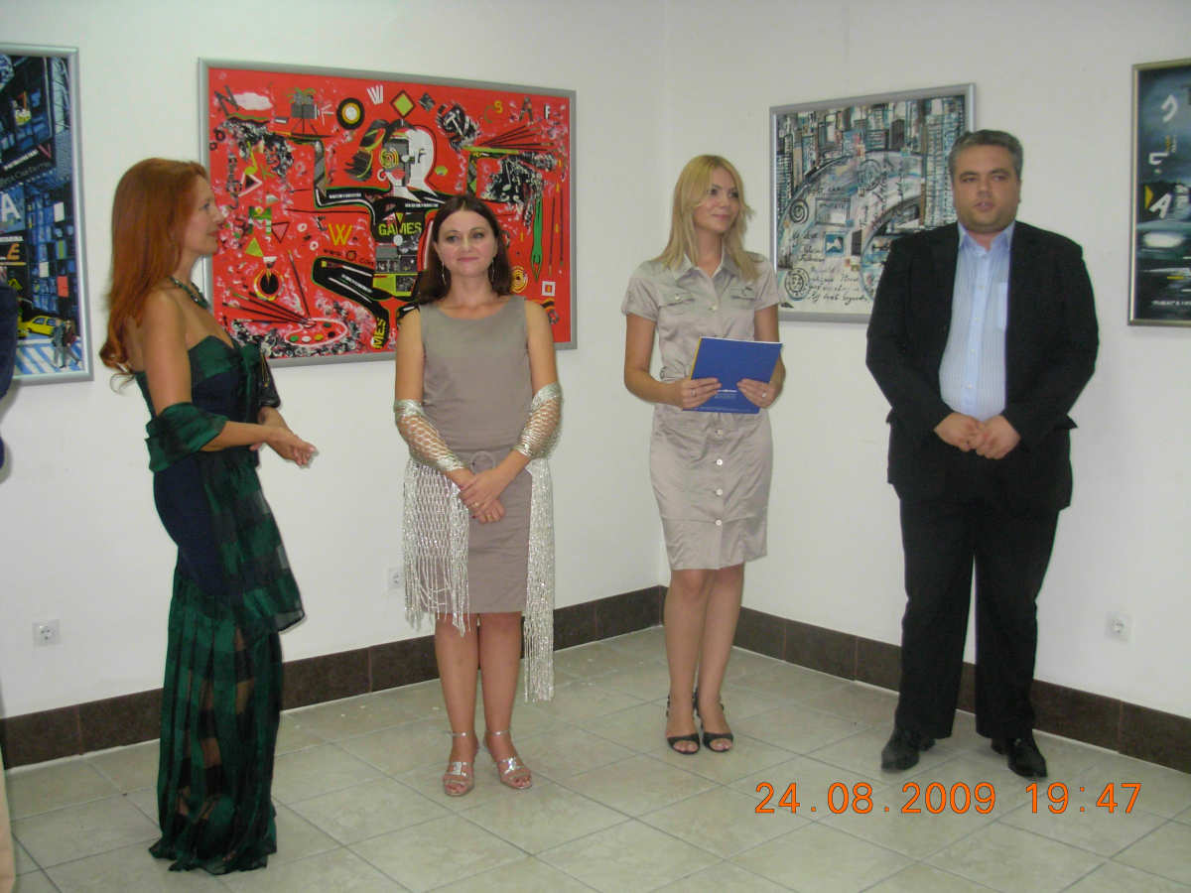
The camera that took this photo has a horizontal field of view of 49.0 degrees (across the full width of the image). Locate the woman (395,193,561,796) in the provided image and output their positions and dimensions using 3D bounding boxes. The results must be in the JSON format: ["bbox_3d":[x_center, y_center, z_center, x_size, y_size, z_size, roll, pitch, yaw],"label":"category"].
[{"bbox_3d":[-0.322,0.127,3.578,0.480,1.610,0.340,-2,8,-12],"label":"woman"}]

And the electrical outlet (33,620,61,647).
[{"bbox_3d":[-1.539,0.527,3.675,0.080,0.080,0.015,-7,10,-40],"label":"electrical outlet"}]

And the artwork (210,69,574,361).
[{"bbox_3d":[-0.616,-0.754,4.298,1.410,0.920,0.035,-7,10,-40],"label":"artwork"}]

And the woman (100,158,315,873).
[{"bbox_3d":[-0.896,0.165,3.053,0.510,1.650,0.450,0,8,-2],"label":"woman"}]

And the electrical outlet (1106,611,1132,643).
[{"bbox_3d":[1.487,0.516,3.724,0.015,0.080,0.080,-7,10,-40],"label":"electrical outlet"}]

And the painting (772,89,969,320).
[{"bbox_3d":[0.876,-0.781,4.281,0.035,0.730,0.830,-7,10,-40],"label":"painting"}]

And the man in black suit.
[{"bbox_3d":[1.078,0.017,3.683,0.670,1.780,0.420,2,8,19],"label":"man in black suit"}]

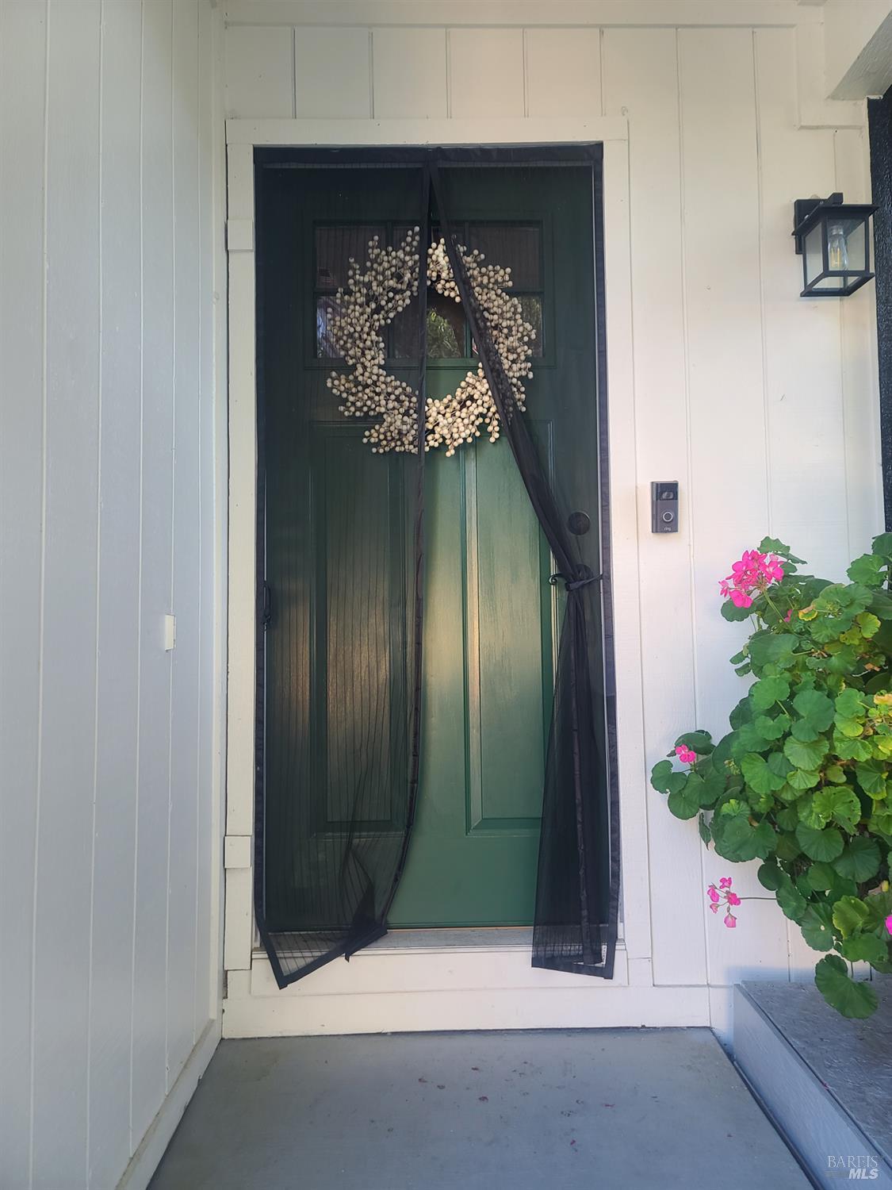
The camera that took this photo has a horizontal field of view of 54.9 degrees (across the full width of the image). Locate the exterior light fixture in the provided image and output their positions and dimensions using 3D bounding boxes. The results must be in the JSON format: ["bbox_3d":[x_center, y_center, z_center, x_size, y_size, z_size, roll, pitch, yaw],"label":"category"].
[{"bbox_3d":[0.956,-0.886,2.128,0.144,0.271,0.184,-1,-4,-1],"label":"exterior light fixture"}]

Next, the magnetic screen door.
[{"bbox_3d":[-0.033,-0.113,2.136,0.901,2.095,0.079,-1,-4,-1],"label":"magnetic screen door"}]

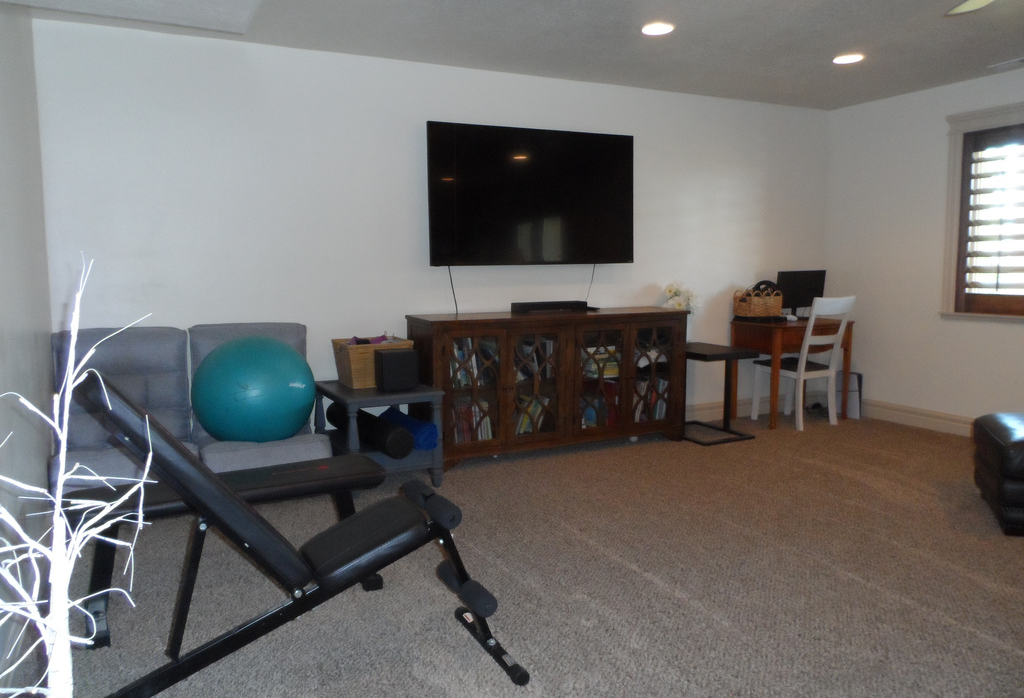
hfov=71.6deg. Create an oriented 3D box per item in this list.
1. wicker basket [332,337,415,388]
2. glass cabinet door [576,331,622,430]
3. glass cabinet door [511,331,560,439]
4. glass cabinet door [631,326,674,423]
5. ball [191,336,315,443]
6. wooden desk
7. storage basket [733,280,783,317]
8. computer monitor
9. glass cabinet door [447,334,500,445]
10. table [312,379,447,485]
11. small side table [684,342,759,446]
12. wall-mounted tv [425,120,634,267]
[{"bbox_3d":[-0.798,0.075,4.114,0.382,0.246,0.365,-4,7,-27],"label":"wicker basket"},{"bbox_3d":[0.562,0.201,4.564,0.351,0.668,0.026,-3,7,-24],"label":"glass cabinet door"},{"bbox_3d":[0.150,0.233,4.397,0.363,0.690,0.030,-3,6,-24],"label":"glass cabinet door"},{"bbox_3d":[0.945,0.178,4.757,0.368,0.679,0.030,-3,6,-24],"label":"glass cabinet door"},{"bbox_3d":[-1.266,0.215,3.491,0.560,0.535,0.560,-3,6,-24],"label":"ball"},{"bbox_3d":[2.149,0.168,5.446,0.796,0.767,0.462,-3,7,-24],"label":"wooden desk"},{"bbox_3d":[1.902,-0.352,5.490,0.300,0.210,0.190,-3,6,-24],"label":"storage basket"},{"bbox_3d":[2.228,-0.416,5.534,0.492,0.373,0.160,-3,7,-24],"label":"computer monitor"},{"bbox_3d":[-0.220,0.243,4.229,0.364,0.691,0.030,-3,6,-24],"label":"glass cabinet door"},{"bbox_3d":[-0.752,0.473,3.999,0.519,0.524,0.724,-4,7,-28],"label":"table"},{"bbox_3d":[1.355,0.305,5.061,0.456,0.611,0.608,-3,6,-23],"label":"small side table"},{"bbox_3d":[0.155,-0.975,4.590,1.462,0.857,0.063,-3,7,-24],"label":"wall-mounted tv"}]

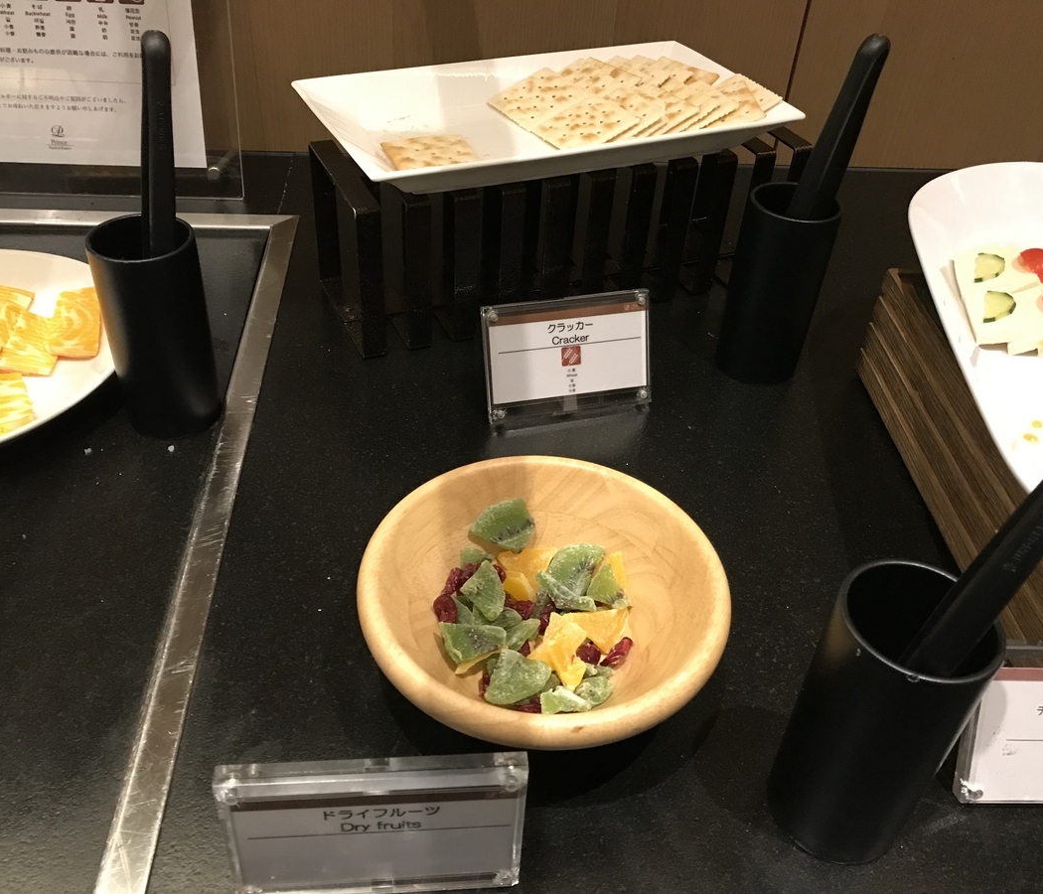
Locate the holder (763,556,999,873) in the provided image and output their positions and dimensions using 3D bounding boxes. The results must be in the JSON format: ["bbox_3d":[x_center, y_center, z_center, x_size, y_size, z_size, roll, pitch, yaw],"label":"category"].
[{"bbox_3d":[0.124,0.096,0.339,0.051,0.109,0.051,4,40,0],"label":"holder"}]

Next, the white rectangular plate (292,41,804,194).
[{"bbox_3d":[0.017,-0.205,0.603,0.281,0.029,0.148,-15,43,-22],"label":"white rectangular plate"}]

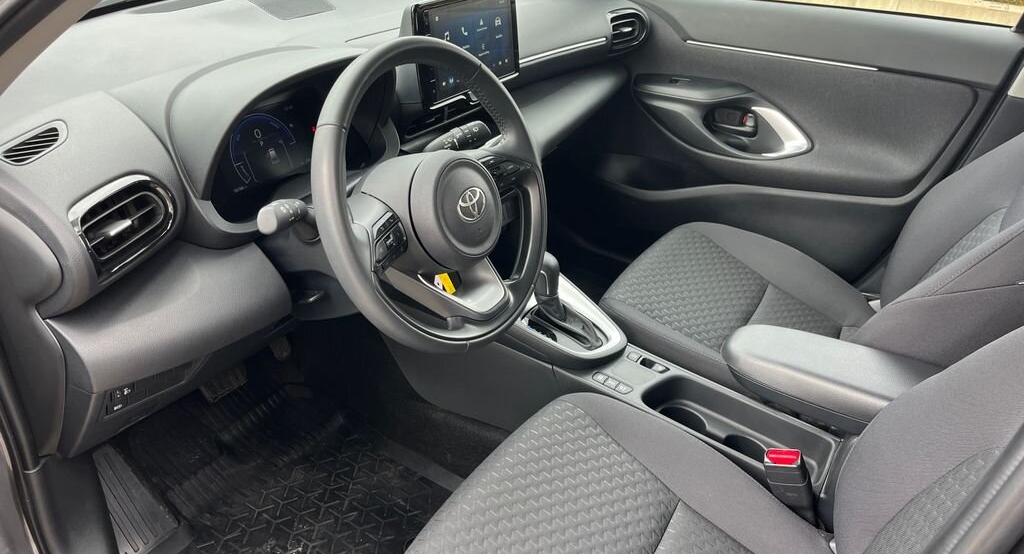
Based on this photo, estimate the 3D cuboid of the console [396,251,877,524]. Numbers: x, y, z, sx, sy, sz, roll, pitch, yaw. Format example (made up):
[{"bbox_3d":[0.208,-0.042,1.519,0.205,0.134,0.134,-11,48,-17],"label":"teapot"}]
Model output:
[{"bbox_3d":[0.191,0.167,1.339,0.920,0.335,0.190,21,35,30],"label":"console"}]

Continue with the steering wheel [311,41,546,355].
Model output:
[{"bbox_3d":[-0.085,-0.094,0.911,0.105,0.370,0.370,-3,21,41],"label":"steering wheel"}]

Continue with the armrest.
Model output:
[{"bbox_3d":[0.464,0.146,1.108,0.330,0.085,0.140,21,35,30],"label":"armrest"}]

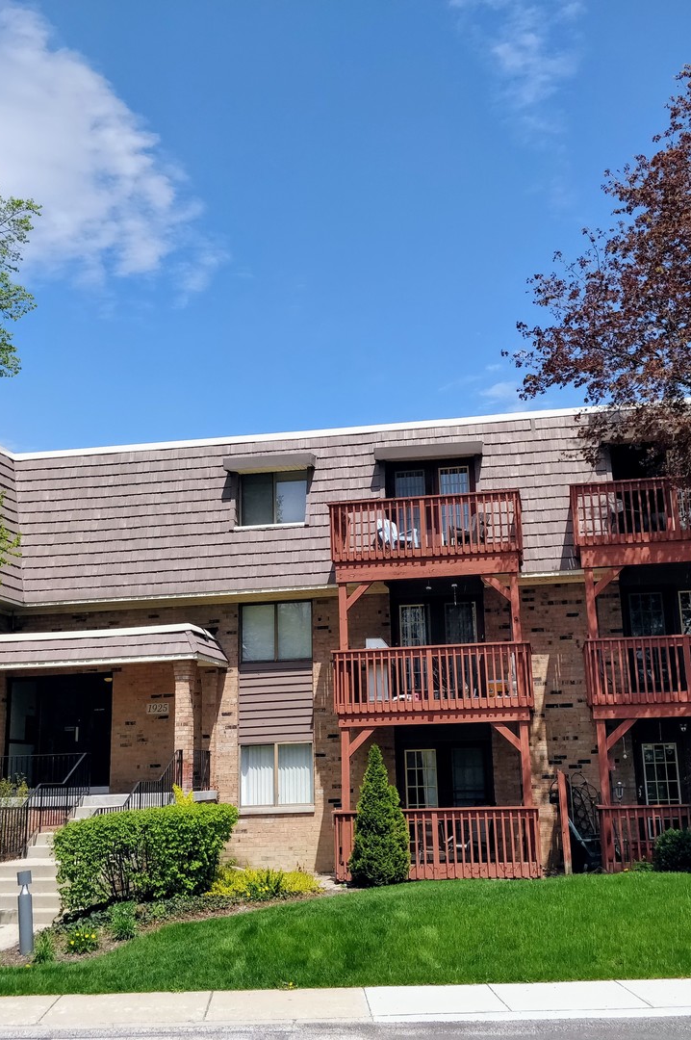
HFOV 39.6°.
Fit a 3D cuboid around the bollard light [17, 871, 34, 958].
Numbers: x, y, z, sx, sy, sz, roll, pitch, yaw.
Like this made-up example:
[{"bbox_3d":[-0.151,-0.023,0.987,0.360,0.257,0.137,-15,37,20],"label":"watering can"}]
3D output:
[{"bbox_3d":[-3.743,4.590,11.243,0.158,0.935,0.158,-9,-15,8],"label":"bollard light"}]

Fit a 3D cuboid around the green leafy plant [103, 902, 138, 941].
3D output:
[{"bbox_3d":[-3.078,5.507,13.226,0.440,0.440,0.450,-4,-11,9],"label":"green leafy plant"}]

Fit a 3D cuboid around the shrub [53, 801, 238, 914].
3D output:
[{"bbox_3d":[-2.942,5.036,14.437,2.600,1.360,1.200,3,-14,-18],"label":"shrub"}]

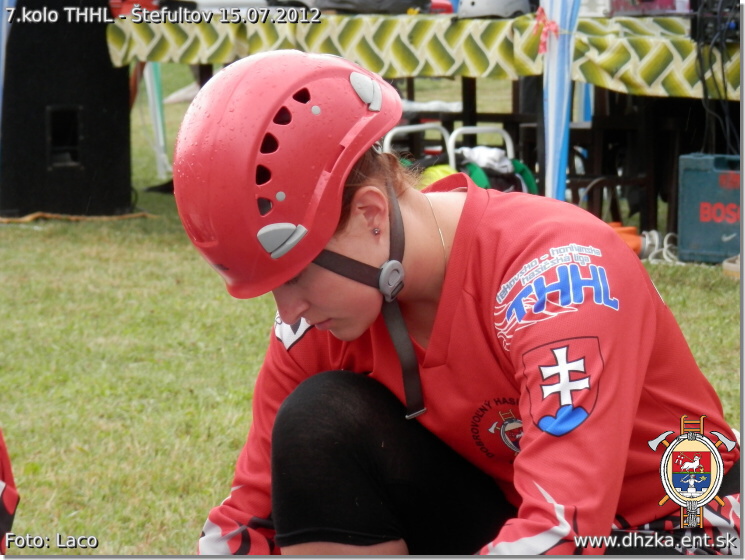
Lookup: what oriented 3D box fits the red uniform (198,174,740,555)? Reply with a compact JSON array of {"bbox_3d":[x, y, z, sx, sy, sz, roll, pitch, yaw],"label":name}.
[{"bbox_3d":[0.105,0.125,4.600,0.570,0.490,0.480,-4,6,-39],"label":"red uniform"}]

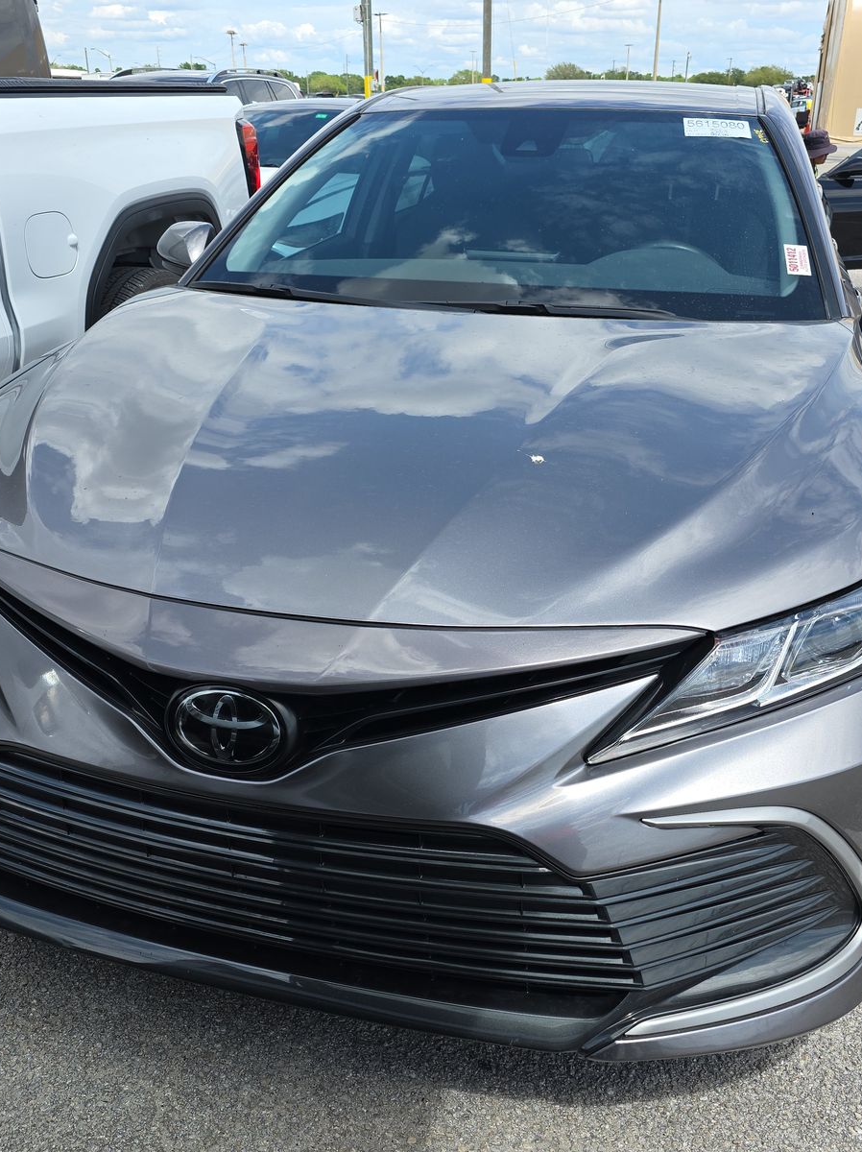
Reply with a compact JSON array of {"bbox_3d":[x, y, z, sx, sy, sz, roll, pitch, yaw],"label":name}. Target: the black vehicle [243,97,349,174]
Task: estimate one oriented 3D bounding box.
[{"bbox_3d":[-0.739,-2.998,7.975,1.860,1.410,4.750,7,26,15],"label":"black vehicle"}]

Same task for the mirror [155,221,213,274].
[{"bbox_3d":[-0.693,-0.896,2.879,0.240,0.200,0.190,7,26,15],"label":"mirror"}]

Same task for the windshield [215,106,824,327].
[{"bbox_3d":[0.206,-0.935,2.558,1.490,0.150,1.000,7,51,15],"label":"windshield"}]

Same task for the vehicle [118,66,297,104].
[{"bbox_3d":[-2.810,-4.924,11.713,1.940,1.710,4.800,6,26,13],"label":"vehicle"}]

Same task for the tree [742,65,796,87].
[{"bbox_3d":[49.814,-72.485,151.302,7.790,6.091,7.011,7,26,15],"label":"tree"}]

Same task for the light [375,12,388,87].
[{"bbox_3d":[-5.020,-53.069,105.314,1.400,8.677,0.400,-1,25,-2],"label":"light"}]

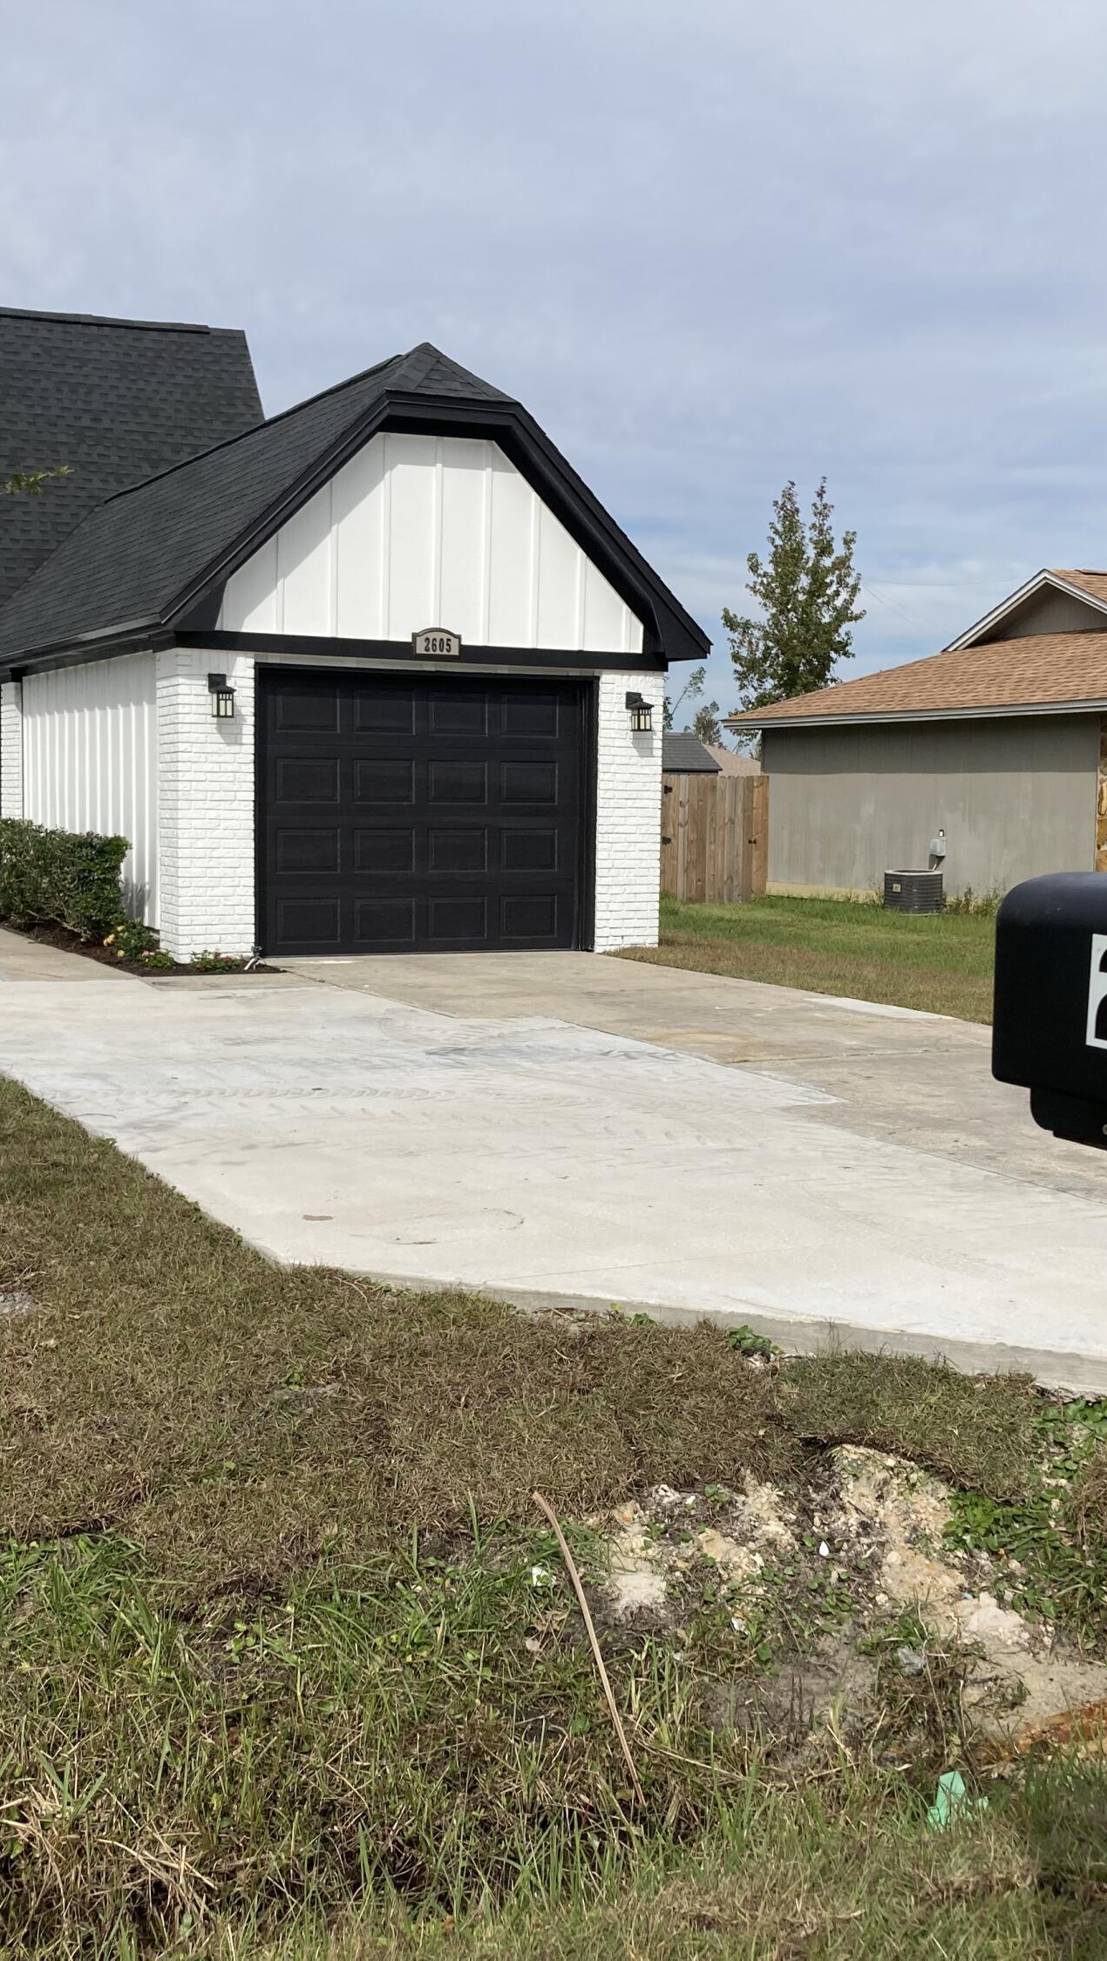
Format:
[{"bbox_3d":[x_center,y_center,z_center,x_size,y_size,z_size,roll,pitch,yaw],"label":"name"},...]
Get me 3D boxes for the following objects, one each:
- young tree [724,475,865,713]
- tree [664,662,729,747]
[{"bbox_3d":[4.379,-5.691,39.419,2.606,7.265,2.606,1,5,6],"label":"young tree"},{"bbox_3d":[3.269,-5.213,49.629,1.800,4.534,1.800,1,5,4],"label":"tree"}]

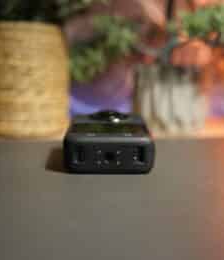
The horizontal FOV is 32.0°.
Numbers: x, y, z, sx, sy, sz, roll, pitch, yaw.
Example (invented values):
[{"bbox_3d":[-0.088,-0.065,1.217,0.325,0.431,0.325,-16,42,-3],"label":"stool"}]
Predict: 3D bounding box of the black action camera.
[{"bbox_3d":[-0.002,0.007,0.295,0.061,0.035,0.081,0,14,-1],"label":"black action camera"}]

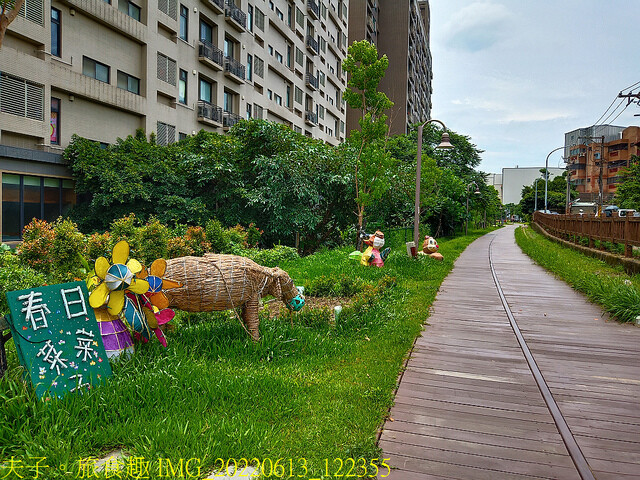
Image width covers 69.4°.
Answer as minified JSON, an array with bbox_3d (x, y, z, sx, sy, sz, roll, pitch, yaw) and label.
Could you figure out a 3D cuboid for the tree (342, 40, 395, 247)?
[{"bbox_3d":[1.476,-2.796,13.805,1.600,6.120,1.600,2,4,6],"label":"tree"}]

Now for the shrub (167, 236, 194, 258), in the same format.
[{"bbox_3d":[-2.723,0.221,9.019,0.570,0.580,0.570,0,4,-17],"label":"shrub"}]

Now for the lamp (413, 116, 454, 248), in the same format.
[{"bbox_3d":[3.264,-1.525,13.064,1.050,3.820,0.530,3,4,21],"label":"lamp"}]

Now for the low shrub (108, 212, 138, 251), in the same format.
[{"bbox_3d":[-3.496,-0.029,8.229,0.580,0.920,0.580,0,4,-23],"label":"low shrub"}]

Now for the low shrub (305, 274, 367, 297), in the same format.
[{"bbox_3d":[0.310,0.950,9.300,1.250,0.370,0.700,1,3,0],"label":"low shrub"}]

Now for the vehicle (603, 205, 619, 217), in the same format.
[{"bbox_3d":[30.300,-2.750,48.000,1.800,1.650,4.200,2,3,18],"label":"vehicle"}]

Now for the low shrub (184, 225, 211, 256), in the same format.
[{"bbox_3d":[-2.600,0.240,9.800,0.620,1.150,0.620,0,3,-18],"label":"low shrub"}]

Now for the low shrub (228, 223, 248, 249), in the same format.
[{"bbox_3d":[-2.035,-0.036,11.522,0.530,0.700,0.530,1,4,-10],"label":"low shrub"}]

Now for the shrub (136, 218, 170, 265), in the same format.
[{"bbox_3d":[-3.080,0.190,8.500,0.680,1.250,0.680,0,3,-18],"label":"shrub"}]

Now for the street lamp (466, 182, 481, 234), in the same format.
[{"bbox_3d":[10.712,-2.119,31.990,1.000,3.800,0.500,3,4,25],"label":"street lamp"}]

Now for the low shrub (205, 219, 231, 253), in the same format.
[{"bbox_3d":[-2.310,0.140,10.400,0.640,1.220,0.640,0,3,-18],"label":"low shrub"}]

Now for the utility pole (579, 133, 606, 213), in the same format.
[{"bbox_3d":[28.300,-6.400,48.000,2.700,9.100,0.450,2,3,18],"label":"utility pole"}]

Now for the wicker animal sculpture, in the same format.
[{"bbox_3d":[-1.100,0.730,5.750,1.780,1.100,0.650,1,3,-2],"label":"wicker animal sculpture"}]

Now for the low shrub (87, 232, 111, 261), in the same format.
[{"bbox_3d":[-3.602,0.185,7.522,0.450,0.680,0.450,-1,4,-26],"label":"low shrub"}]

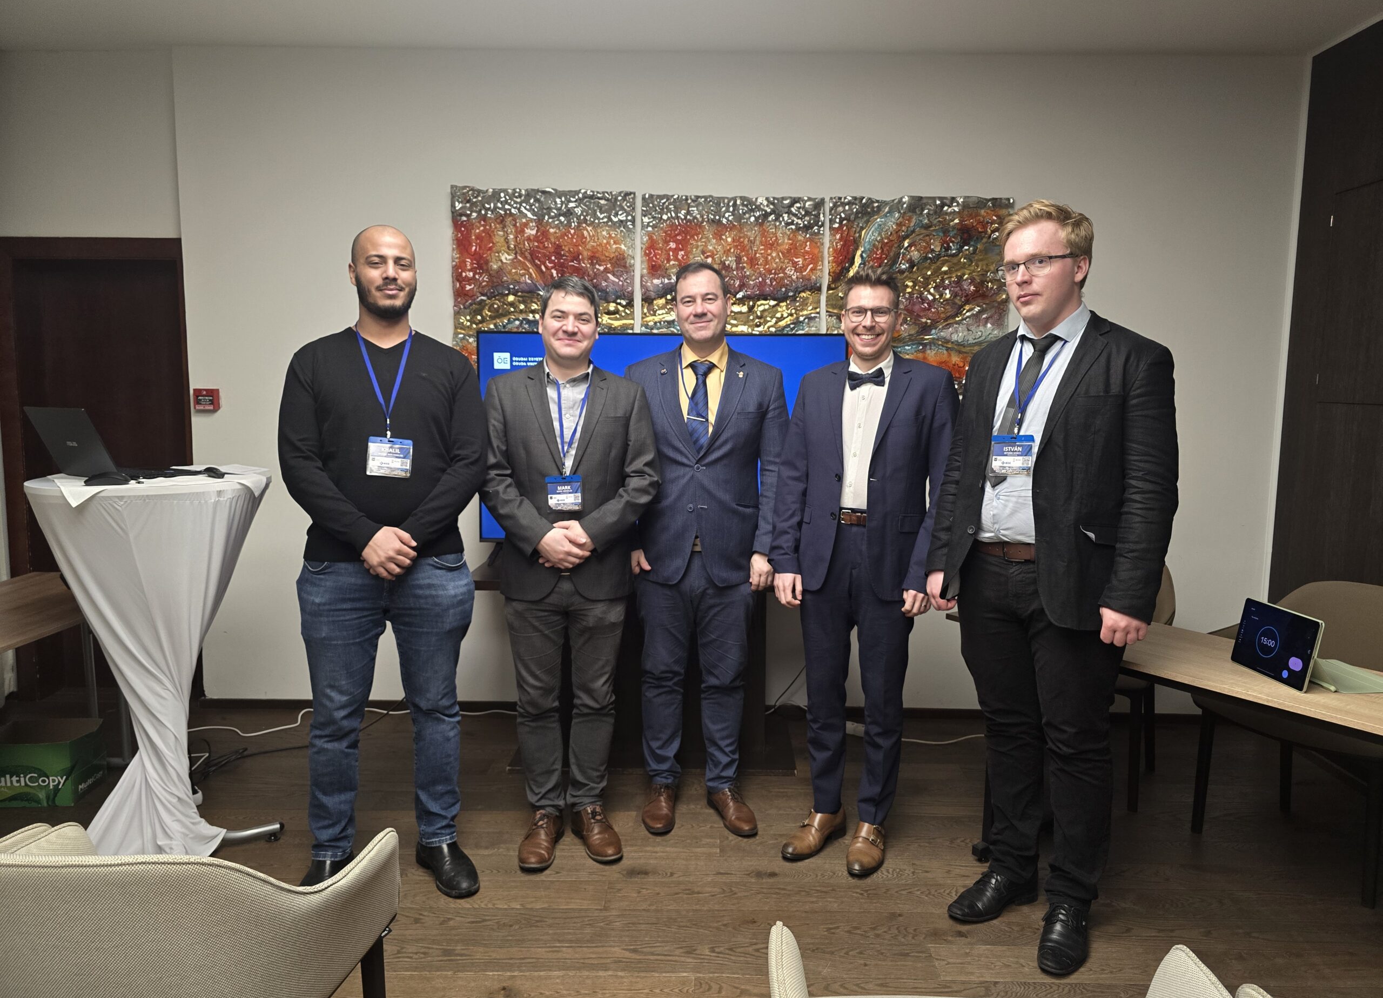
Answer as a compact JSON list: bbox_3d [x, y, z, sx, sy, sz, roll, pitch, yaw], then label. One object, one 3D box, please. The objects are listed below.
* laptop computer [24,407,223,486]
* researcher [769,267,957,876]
[{"bbox_3d":[-1.671,-0.167,2.675,0.345,0.210,0.325,5,7,33],"label":"laptop computer"},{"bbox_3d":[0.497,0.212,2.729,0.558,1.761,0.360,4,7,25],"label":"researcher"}]

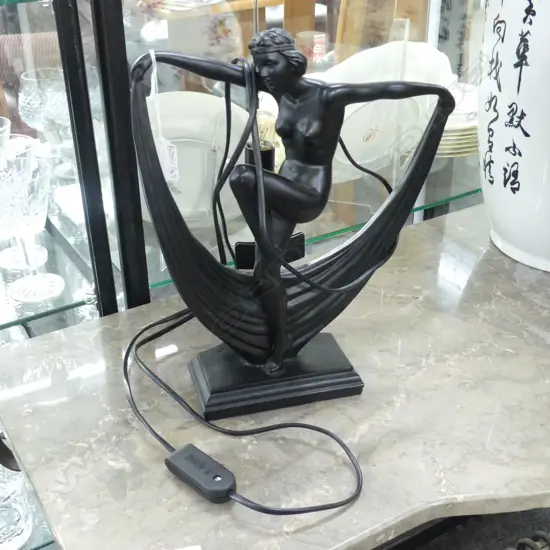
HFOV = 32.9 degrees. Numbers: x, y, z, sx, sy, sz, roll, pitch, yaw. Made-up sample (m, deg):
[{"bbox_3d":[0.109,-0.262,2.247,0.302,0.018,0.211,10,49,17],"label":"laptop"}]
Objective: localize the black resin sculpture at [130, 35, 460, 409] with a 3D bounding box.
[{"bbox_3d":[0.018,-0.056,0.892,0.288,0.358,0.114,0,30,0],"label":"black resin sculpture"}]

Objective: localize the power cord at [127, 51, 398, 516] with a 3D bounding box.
[{"bbox_3d":[-0.021,-0.026,0.885,0.294,0.364,0.329,0,30,0],"label":"power cord"}]

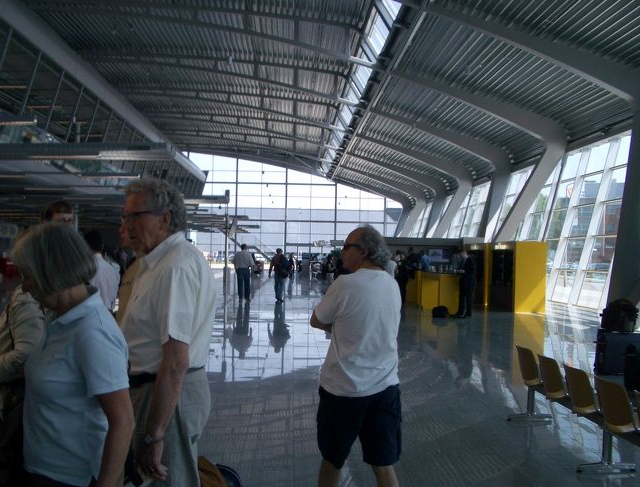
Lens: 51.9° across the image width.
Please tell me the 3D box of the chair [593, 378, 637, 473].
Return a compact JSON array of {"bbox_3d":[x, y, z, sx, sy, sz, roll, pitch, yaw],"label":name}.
[{"bbox_3d":[2.182,1.335,4.734,0.540,0.700,0.500,1,-1,-3],"label":"chair"}]

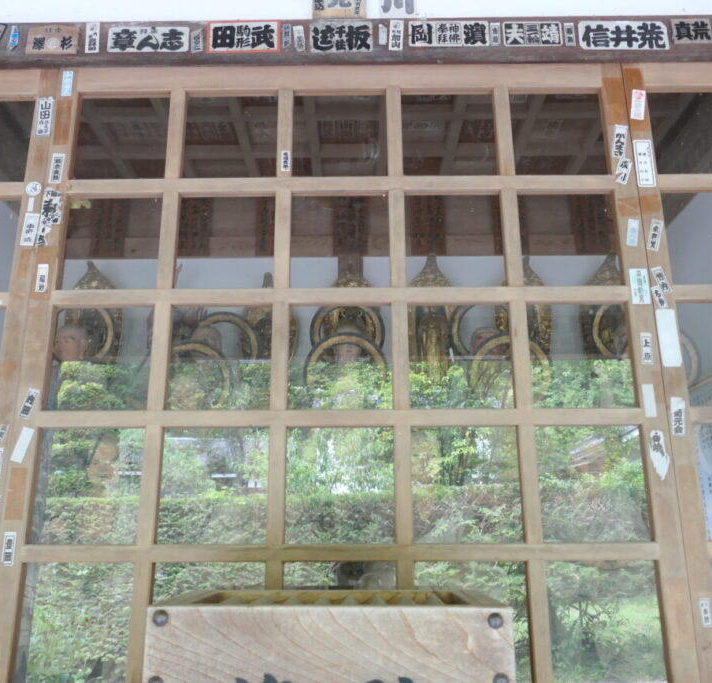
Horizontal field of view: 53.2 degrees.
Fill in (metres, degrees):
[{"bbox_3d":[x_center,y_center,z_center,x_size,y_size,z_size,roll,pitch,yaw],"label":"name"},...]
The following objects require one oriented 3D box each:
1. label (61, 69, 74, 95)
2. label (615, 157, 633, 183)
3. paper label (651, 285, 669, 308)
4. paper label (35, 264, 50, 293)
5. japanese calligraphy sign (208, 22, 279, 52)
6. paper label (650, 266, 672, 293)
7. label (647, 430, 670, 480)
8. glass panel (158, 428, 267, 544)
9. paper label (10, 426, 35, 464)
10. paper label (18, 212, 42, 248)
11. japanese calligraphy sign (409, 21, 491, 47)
[{"bbox_3d":[-0.709,-0.632,1.746,0.025,0.071,0.003,-1,-16,0],"label":"label"},{"bbox_3d":[0.619,-0.393,1.642,0.028,0.062,0.004,16,-16,5],"label":"label"},{"bbox_3d":[0.820,-0.120,1.917,0.023,0.061,0.004,-17,-15,-4],"label":"paper label"},{"bbox_3d":[-0.707,-0.143,1.605,0.024,0.066,0.003,-2,-16,0],"label":"paper label"},{"bbox_3d":[-0.269,-0.733,1.712,0.178,0.088,0.008,0,-16,0],"label":"japanese calligraphy sign"},{"bbox_3d":[0.673,-0.136,1.566,0.023,0.057,0.004,-16,-16,-4],"label":"paper label"},{"bbox_3d":[0.773,0.288,1.802,0.041,0.126,0.004,0,-16,0],"label":"label"},{"bbox_3d":[-0.359,0.366,1.810,0.279,0.296,0.008,0,-16,0],"label":"glass panel"},{"bbox_3d":[-0.854,0.266,1.825,0.029,0.088,0.004,15,-15,5],"label":"paper label"},{"bbox_3d":[-0.910,-0.312,1.988,0.039,0.097,0.004,4,-16,2],"label":"paper label"},{"bbox_3d":[0.225,-0.739,1.709,0.193,0.070,0.008,0,-16,0],"label":"japanese calligraphy sign"}]

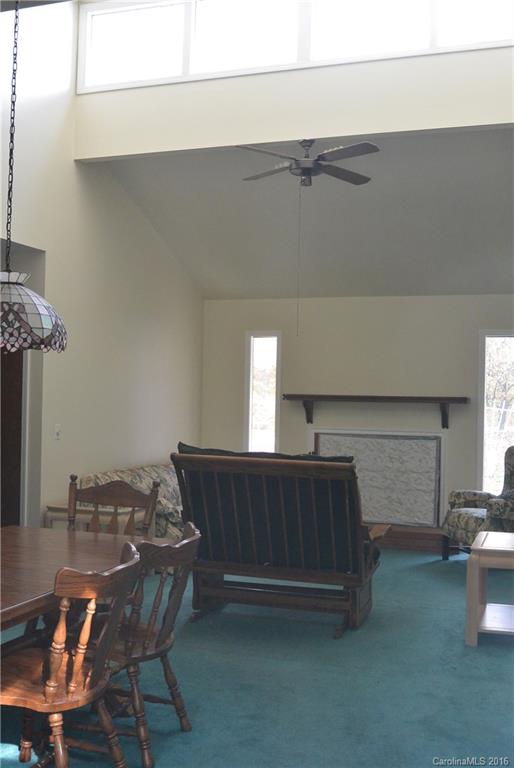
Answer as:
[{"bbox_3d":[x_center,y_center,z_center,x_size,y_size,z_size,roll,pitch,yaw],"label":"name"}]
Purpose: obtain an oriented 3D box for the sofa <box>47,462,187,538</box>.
[{"bbox_3d":[-0.679,1.130,7.665,0.850,0.780,2.000,1,-1,19],"label":"sofa"}]

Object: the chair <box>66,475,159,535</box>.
[{"bbox_3d":[-0.845,0.973,4.162,0.520,1.000,0.540,1,-1,25],"label":"chair"}]

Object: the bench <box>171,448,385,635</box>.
[{"bbox_3d":[0.149,0.993,5.624,1.250,1.040,0.840,1,-1,19],"label":"bench"}]

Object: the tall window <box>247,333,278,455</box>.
[{"bbox_3d":[0.059,0.282,9.002,0.390,1.640,0.100,1,-1,19],"label":"tall window"}]

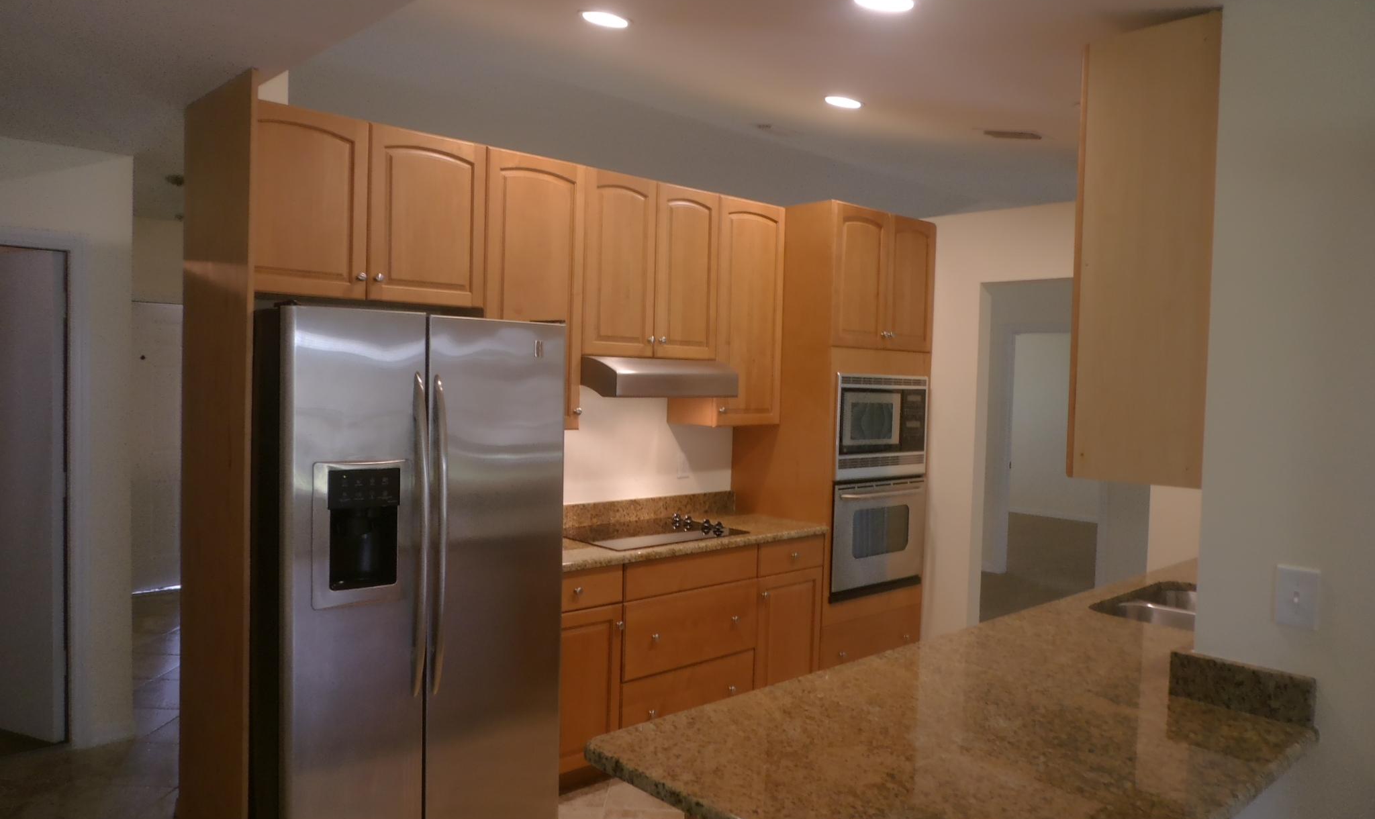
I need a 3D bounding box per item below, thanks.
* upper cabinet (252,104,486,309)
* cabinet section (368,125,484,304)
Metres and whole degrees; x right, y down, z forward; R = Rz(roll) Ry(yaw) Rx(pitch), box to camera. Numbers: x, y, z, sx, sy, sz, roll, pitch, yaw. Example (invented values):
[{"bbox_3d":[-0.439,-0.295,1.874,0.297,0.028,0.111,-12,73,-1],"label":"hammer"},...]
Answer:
[{"bbox_3d":[-1.208,-0.687,3.405,0.915,0.605,0.330,-1,3,-43],"label":"upper cabinet"},{"bbox_3d":[-1.035,-0.686,3.539,0.459,0.600,0.318,-1,3,-43],"label":"cabinet section"}]

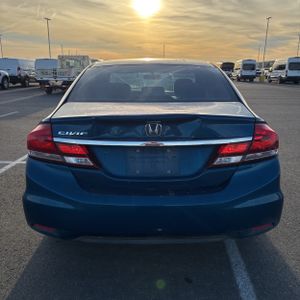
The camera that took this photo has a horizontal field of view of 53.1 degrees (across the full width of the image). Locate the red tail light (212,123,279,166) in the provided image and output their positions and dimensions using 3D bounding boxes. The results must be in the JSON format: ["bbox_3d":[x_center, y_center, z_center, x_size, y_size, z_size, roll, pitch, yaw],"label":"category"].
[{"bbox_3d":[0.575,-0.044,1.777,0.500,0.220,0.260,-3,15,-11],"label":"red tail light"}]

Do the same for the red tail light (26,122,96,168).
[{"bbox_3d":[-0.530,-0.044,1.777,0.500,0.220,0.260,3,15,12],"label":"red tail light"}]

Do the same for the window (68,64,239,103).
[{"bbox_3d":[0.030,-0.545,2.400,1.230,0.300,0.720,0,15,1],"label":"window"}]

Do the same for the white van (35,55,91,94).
[{"bbox_3d":[-5.150,-4.921,19.386,2.200,2.320,6.200,0,15,1],"label":"white van"}]

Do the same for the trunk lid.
[{"bbox_3d":[0.025,-0.056,1.877,1.180,0.460,0.580,0,15,1],"label":"trunk lid"}]

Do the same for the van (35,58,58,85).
[{"bbox_3d":[-9.500,-7.801,30.209,2.030,2.420,5.700,0,15,1],"label":"van"}]

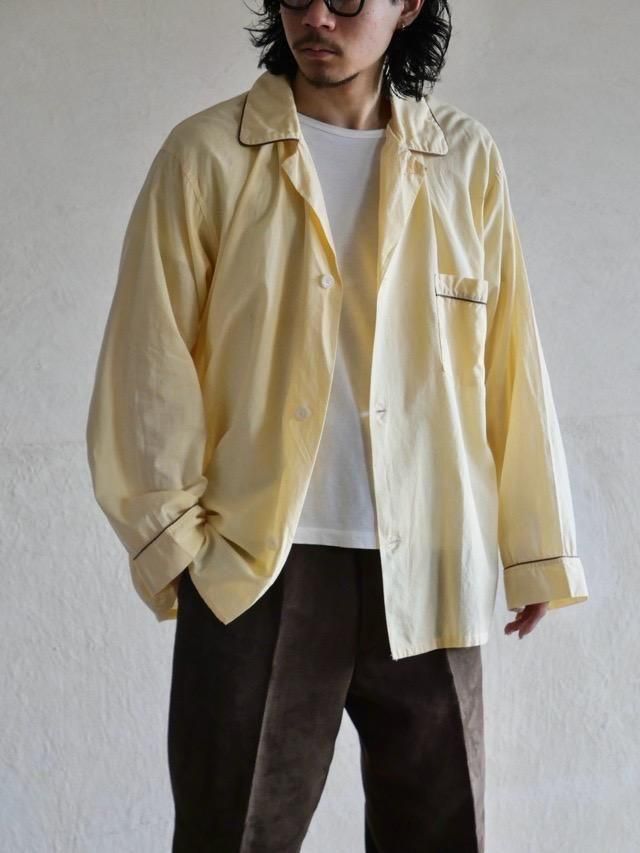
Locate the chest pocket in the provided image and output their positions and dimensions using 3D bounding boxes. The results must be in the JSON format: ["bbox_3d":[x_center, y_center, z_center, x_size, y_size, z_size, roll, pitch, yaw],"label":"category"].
[{"bbox_3d":[0.169,-0.115,2.690,0.080,0.135,0.030,-1,2,-31],"label":"chest pocket"}]

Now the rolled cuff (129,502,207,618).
[{"bbox_3d":[-0.176,0.160,2.670,0.105,0.080,0.085,-27,-27,0],"label":"rolled cuff"}]

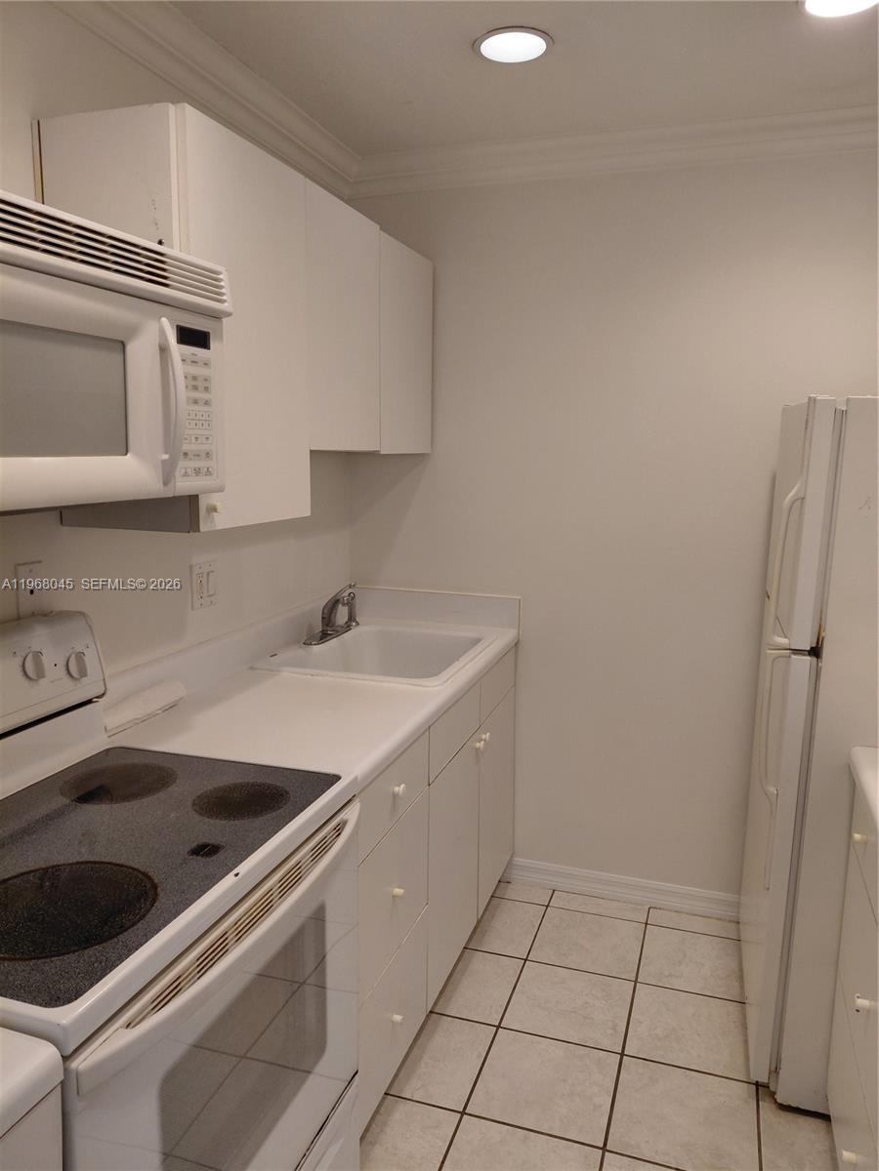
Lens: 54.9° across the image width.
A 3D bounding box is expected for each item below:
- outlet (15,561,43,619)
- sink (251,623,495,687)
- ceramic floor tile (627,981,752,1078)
[{"bbox_3d":[-0.805,0.013,1.668,0.007,0.115,0.071,3,9,19],"label":"outlet"},{"bbox_3d":[-0.170,0.289,2.607,0.551,0.189,0.659,3,9,19],"label":"sink"},{"bbox_3d":[0.671,1.185,2.255,0.314,0.010,0.314,3,9,19],"label":"ceramic floor tile"}]

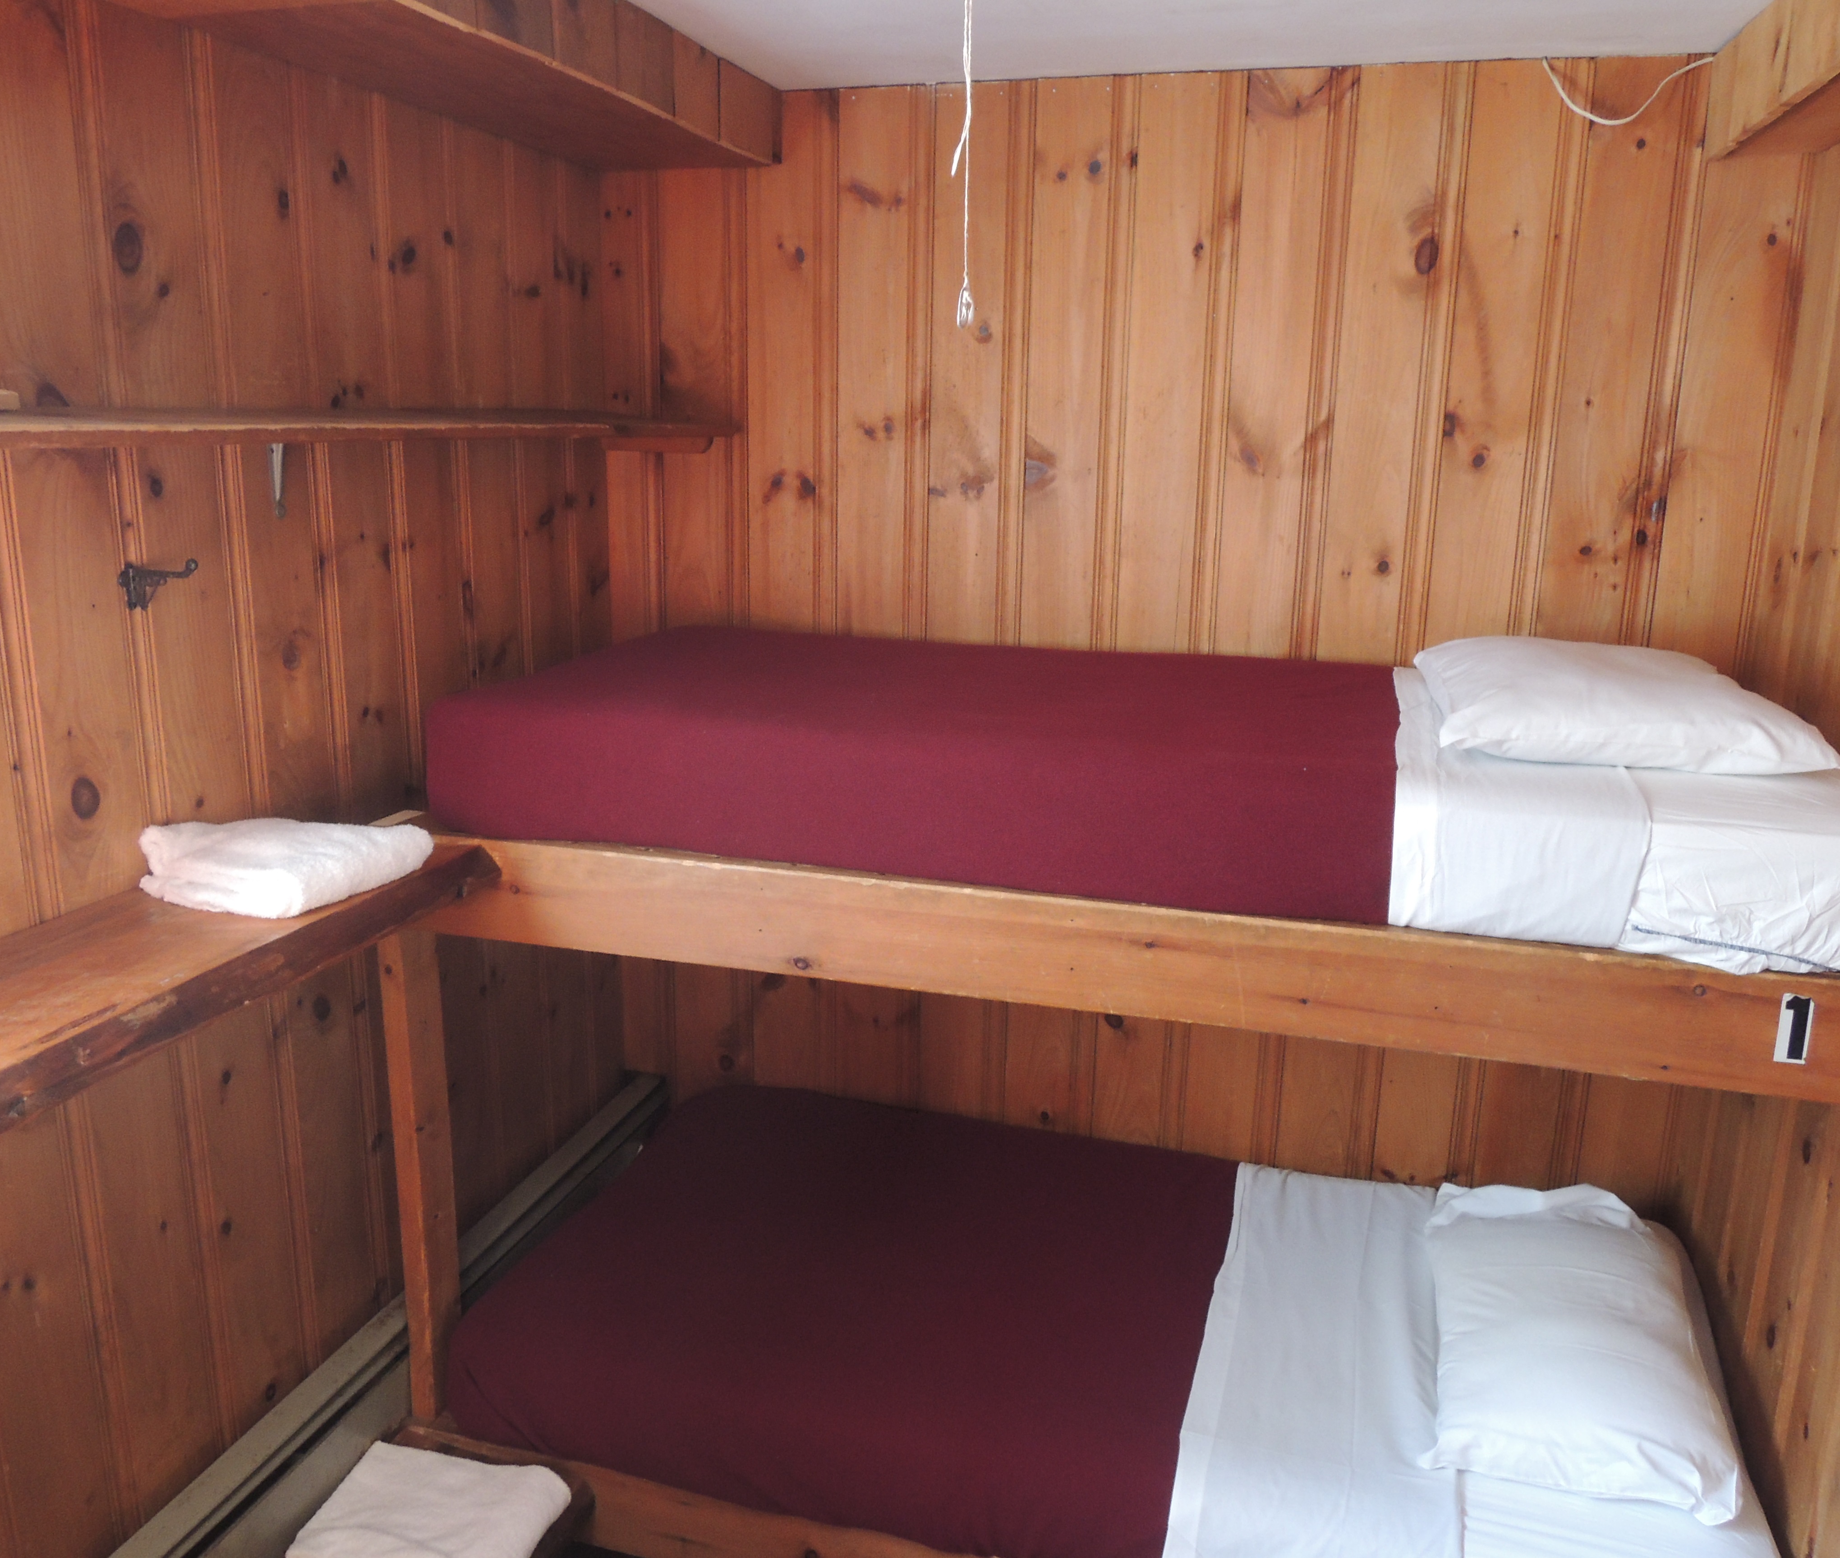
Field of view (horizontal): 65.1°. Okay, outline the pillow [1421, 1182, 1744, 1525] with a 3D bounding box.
[{"bbox_3d":[0.982,0.814,2.227,0.403,0.114,0.731,5,15,17],"label":"pillow"}]

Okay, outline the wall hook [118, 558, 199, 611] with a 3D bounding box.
[{"bbox_3d":[-0.912,-0.230,1.736,0.081,0.059,0.045,5,14,15],"label":"wall hook"}]

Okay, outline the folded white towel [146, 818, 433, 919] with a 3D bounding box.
[{"bbox_3d":[-0.803,0.095,1.818,0.276,0.067,0.239,6,15,20],"label":"folded white towel"}]

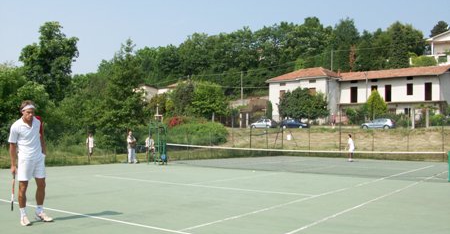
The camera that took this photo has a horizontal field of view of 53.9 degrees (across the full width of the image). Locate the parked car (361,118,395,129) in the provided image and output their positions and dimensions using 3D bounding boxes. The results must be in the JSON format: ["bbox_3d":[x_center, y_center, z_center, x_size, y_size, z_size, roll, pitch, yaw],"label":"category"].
[{"bbox_3d":[19.379,0.847,55.900,4.100,1.440,1.720,0,-3,33],"label":"parked car"}]

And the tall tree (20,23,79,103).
[{"bbox_3d":[-18.360,-3.381,46.000,6.200,12.600,6.000,3,-3,-22],"label":"tall tree"}]

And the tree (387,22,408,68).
[{"bbox_3d":[35.889,-14.460,92.000,4.200,10.600,4.200,0,-3,21],"label":"tree"}]

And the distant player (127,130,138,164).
[{"bbox_3d":[-4.853,1.600,23.200,0.400,1.720,0.520,-1,-3,37],"label":"distant player"}]

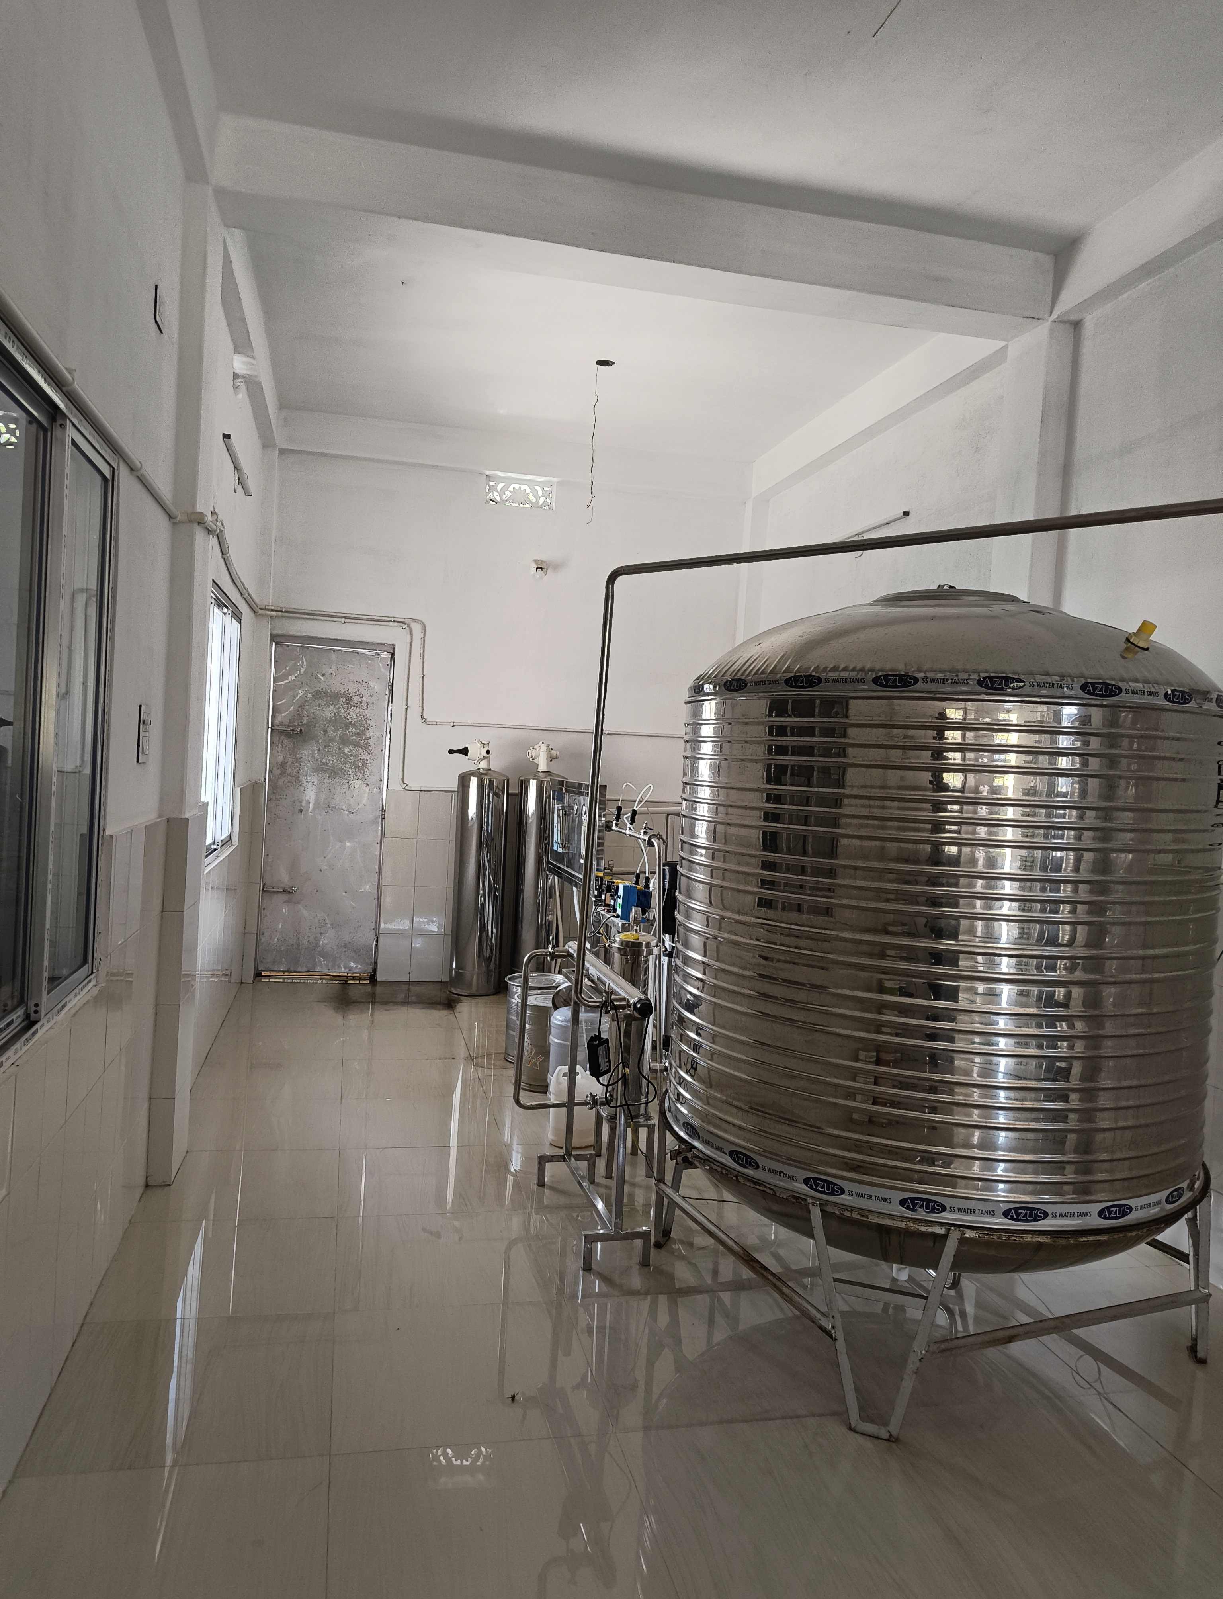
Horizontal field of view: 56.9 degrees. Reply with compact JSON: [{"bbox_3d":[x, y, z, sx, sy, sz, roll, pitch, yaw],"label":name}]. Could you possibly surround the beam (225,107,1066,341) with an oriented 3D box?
[{"bbox_3d":[0.171,-1.990,4.030,2.985,0.245,0.280,3,2,-13],"label":"beam"}]

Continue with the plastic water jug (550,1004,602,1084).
[{"bbox_3d":[-0.130,1.063,4.777,0.270,0.430,0.270,3,2,-13],"label":"plastic water jug"}]

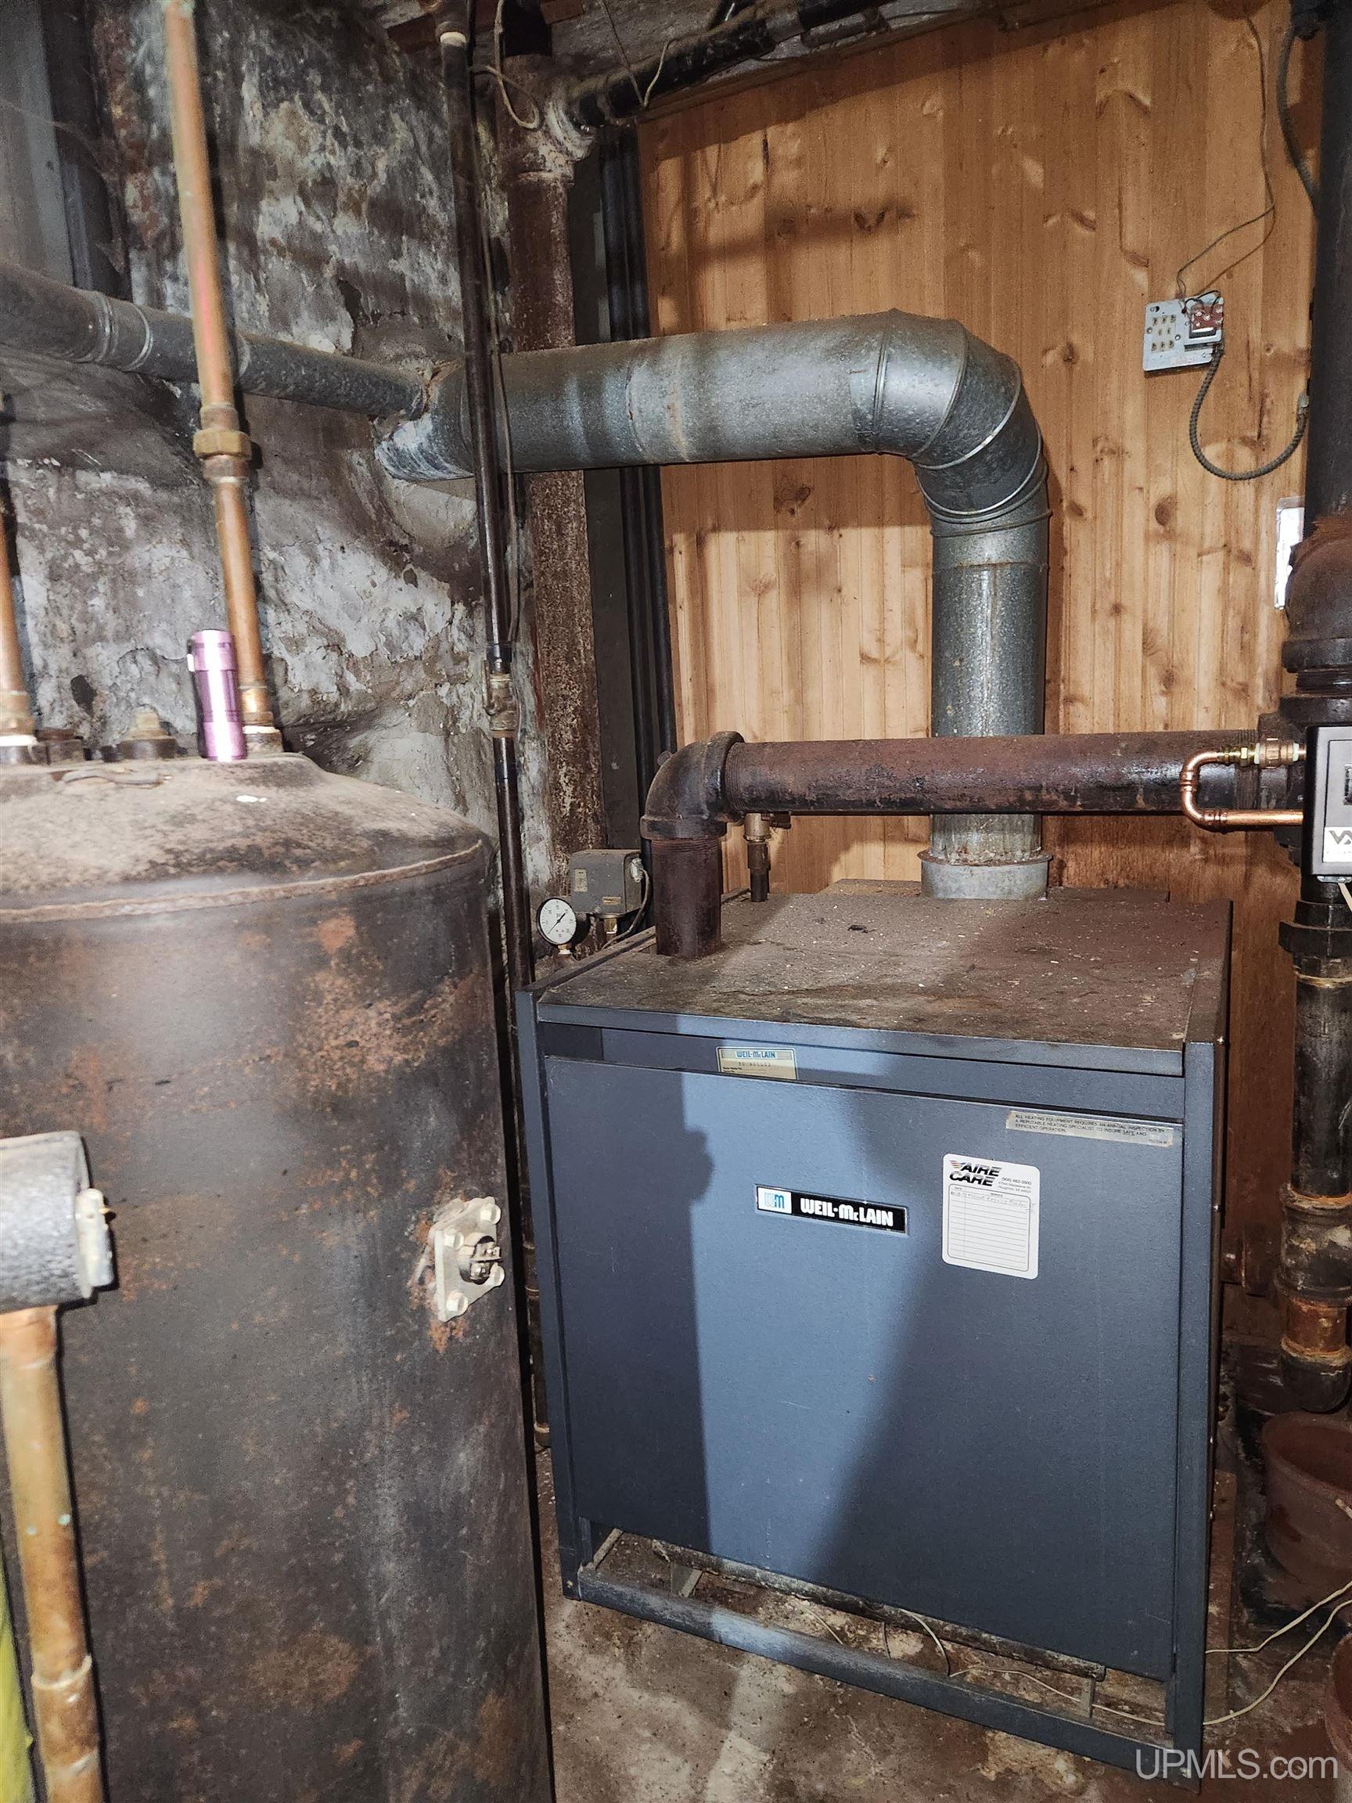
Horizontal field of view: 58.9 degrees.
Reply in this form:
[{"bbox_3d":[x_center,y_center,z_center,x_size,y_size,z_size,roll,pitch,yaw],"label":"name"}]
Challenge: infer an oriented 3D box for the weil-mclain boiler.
[{"bbox_3d":[0.352,0.460,1.724,0.780,0.825,0.803,1,11,25],"label":"weil-mclain boiler"}]

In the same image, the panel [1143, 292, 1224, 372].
[{"bbox_3d":[0.800,-0.896,1.888,0.115,0.108,0.045,1,11,25],"label":"panel"}]

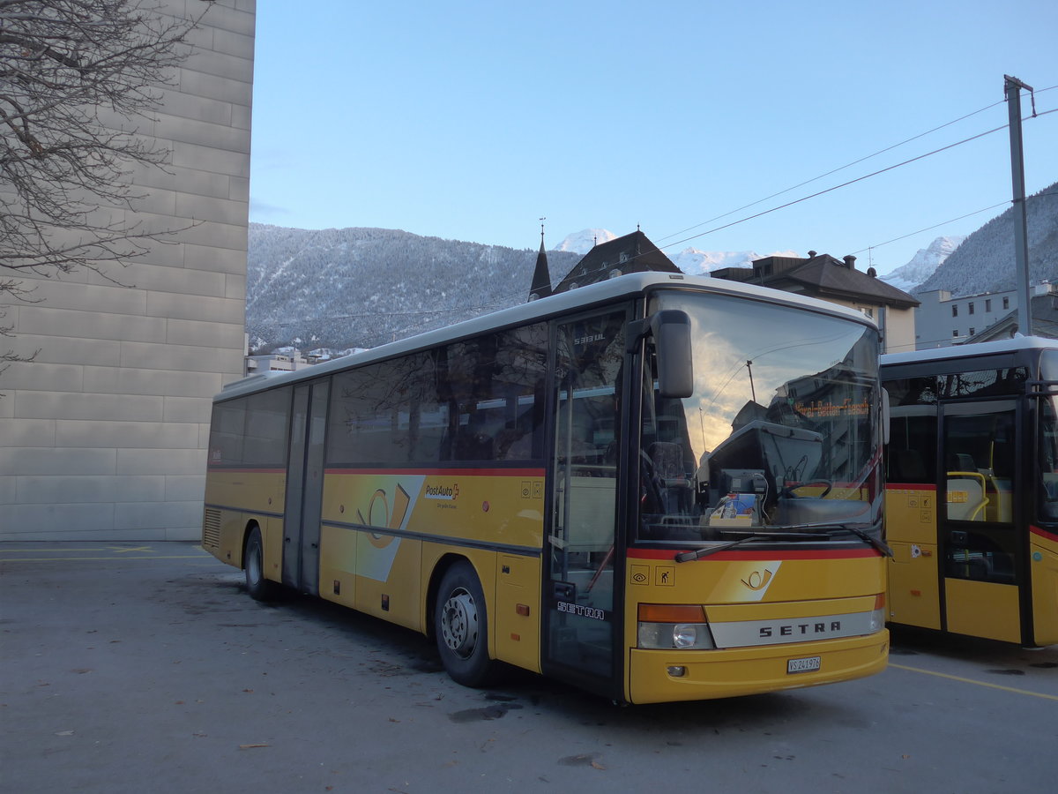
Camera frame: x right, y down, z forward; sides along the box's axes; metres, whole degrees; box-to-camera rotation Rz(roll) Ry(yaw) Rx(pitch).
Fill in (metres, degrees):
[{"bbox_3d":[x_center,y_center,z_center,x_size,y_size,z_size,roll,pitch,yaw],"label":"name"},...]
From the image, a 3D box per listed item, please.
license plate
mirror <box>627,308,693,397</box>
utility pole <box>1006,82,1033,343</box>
[{"bbox_3d":[1.849,1.801,5.962,0.305,0.088,0.020,6,-7,-33],"label":"license plate"},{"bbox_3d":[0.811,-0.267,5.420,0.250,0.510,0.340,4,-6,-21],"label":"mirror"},{"bbox_3d":[11.455,-1.894,20.233,1.291,11.022,0.250,4,-6,-35],"label":"utility pole"}]

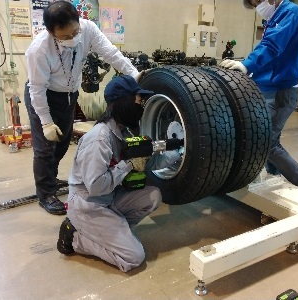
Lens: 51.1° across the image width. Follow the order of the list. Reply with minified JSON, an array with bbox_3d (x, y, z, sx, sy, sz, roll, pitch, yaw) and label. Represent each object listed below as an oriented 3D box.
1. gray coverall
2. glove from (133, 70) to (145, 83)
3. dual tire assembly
[{"bbox_3d":[-0.128,0.224,1.925,0.700,0.850,0.550,-2,15,-15],"label":"gray coverall"},{"bbox_3d":[-0.053,-0.548,2.360,0.180,0.070,0.110,-8,-22,-31],"label":"glove"},{"bbox_3d":[0.325,-0.122,2.327,0.610,0.970,0.970,-8,17,-31],"label":"dual tire assembly"}]

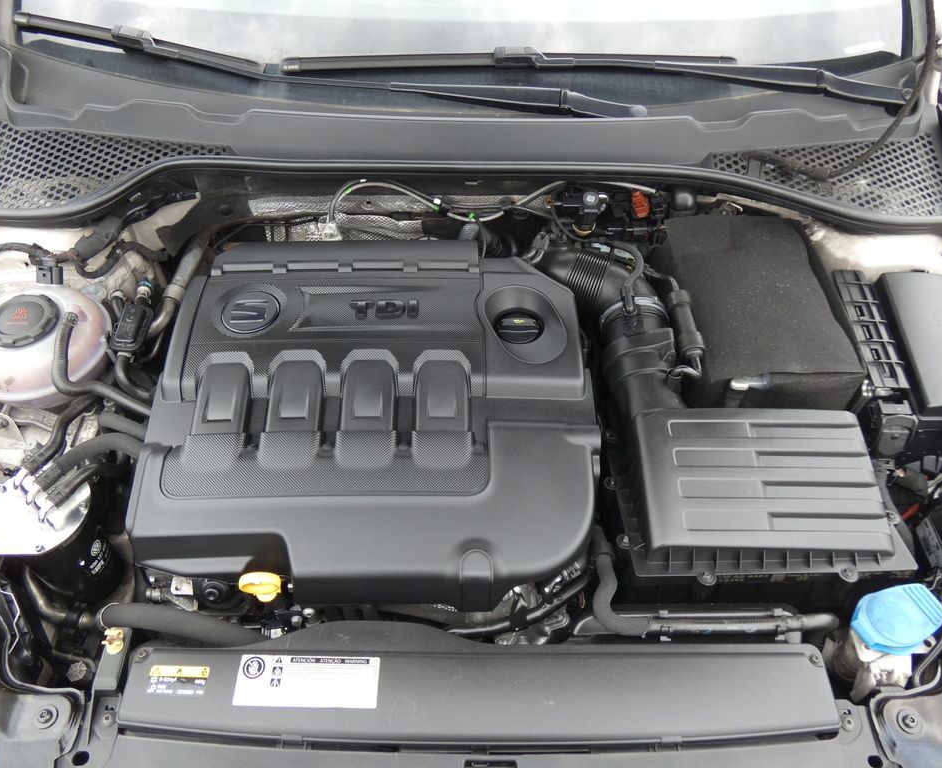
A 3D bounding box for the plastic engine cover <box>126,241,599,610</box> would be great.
[{"bbox_3d":[-0.112,0.025,0.927,0.525,0.165,0.455,0,54,0],"label":"plastic engine cover"}]

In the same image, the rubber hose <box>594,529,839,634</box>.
[{"bbox_3d":[0.285,0.234,0.868,0.285,0.045,0.125,0,50,0],"label":"rubber hose"}]

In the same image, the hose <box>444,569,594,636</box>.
[{"bbox_3d":[0.059,0.264,0.885,0.180,0.050,0.065,0,50,0],"label":"hose"}]

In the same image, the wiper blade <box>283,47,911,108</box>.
[{"bbox_3d":[0.187,-0.443,1.061,0.890,0.065,0.060,0,50,0],"label":"wiper blade"}]

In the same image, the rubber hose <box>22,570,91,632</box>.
[{"bbox_3d":[-0.514,0.269,0.920,0.080,0.050,0.070,0,50,0],"label":"rubber hose"}]

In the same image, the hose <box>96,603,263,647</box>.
[{"bbox_3d":[-0.341,0.284,0.870,0.200,0.045,0.045,0,50,0],"label":"hose"}]

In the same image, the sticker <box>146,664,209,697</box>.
[{"bbox_3d":[-0.294,0.297,0.742,0.060,0.001,0.032,0,50,0],"label":"sticker"}]

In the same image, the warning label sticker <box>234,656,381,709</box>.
[{"bbox_3d":[-0.164,0.298,0.740,0.141,0.001,0.051,0,50,0],"label":"warning label sticker"}]

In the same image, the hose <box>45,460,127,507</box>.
[{"bbox_3d":[-0.450,0.118,0.865,0.100,0.038,0.060,0,50,0],"label":"hose"}]

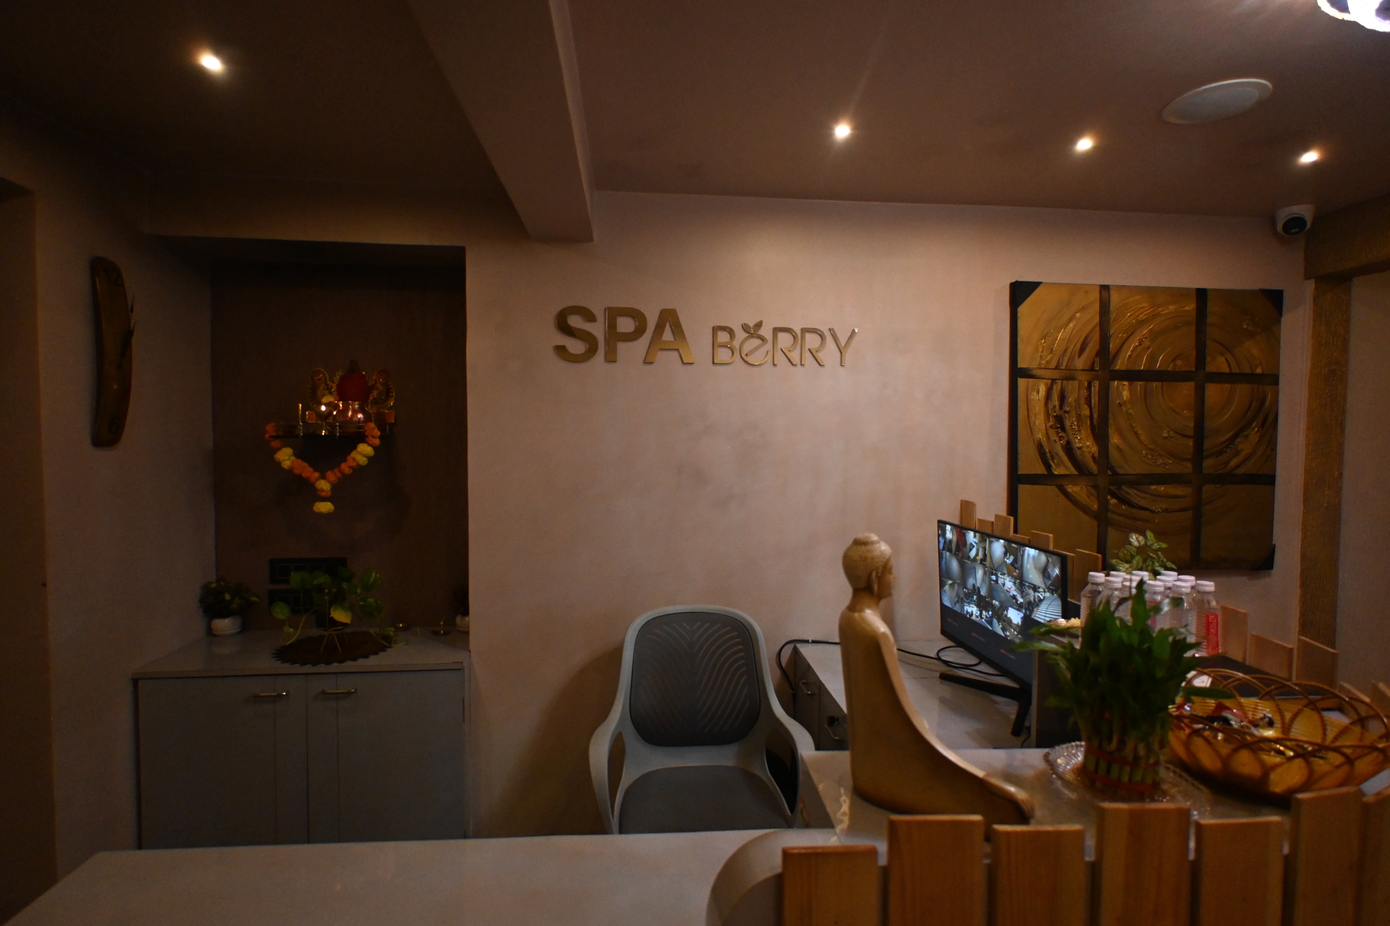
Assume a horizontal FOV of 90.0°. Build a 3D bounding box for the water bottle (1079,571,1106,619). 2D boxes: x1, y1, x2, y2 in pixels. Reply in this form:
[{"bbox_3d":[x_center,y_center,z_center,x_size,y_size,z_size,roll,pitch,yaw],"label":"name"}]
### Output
[{"bbox_3d":[0.839,0.307,1.454,0.051,0.150,0.051,0,2,-5],"label":"water bottle"}]

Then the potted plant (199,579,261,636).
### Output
[{"bbox_3d":[-1.593,0.494,2.374,0.180,0.198,0.170,0,2,-5],"label":"potted plant"}]

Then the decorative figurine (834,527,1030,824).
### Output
[{"bbox_3d":[0.266,0.234,0.804,0.180,0.303,0.190,0,2,-5],"label":"decorative figurine"}]

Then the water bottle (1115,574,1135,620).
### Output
[{"bbox_3d":[0.895,0.309,1.416,0.051,0.150,0.051,0,2,-5],"label":"water bottle"}]

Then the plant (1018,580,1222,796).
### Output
[{"bbox_3d":[0.503,0.259,0.826,0.220,0.240,0.200,0,2,-5],"label":"plant"}]

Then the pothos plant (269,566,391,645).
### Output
[{"bbox_3d":[-1.170,0.462,2.255,0.350,0.275,0.280,0,2,-5],"label":"pothos plant"}]

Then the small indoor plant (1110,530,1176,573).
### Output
[{"bbox_3d":[0.996,0.263,1.550,0.150,0.230,0.150,0,2,-5],"label":"small indoor plant"}]

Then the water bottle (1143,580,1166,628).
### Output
[{"bbox_3d":[0.906,0.310,1.370,0.051,0.150,0.051,0,2,-5],"label":"water bottle"}]

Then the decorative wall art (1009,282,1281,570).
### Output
[{"bbox_3d":[1.538,-0.113,2.381,0.950,0.963,0.048,0,2,-5],"label":"decorative wall art"}]

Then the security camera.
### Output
[{"bbox_3d":[2.027,-0.809,2.354,0.110,0.092,0.110,2,3,37],"label":"security camera"}]

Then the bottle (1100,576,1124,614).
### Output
[{"bbox_3d":[0.845,0.309,1.405,0.051,0.150,0.051,0,2,-5],"label":"bottle"}]

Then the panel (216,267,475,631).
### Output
[{"bbox_3d":[-1.222,-0.050,2.462,0.920,1.280,0.030,0,2,-5],"label":"panel"}]

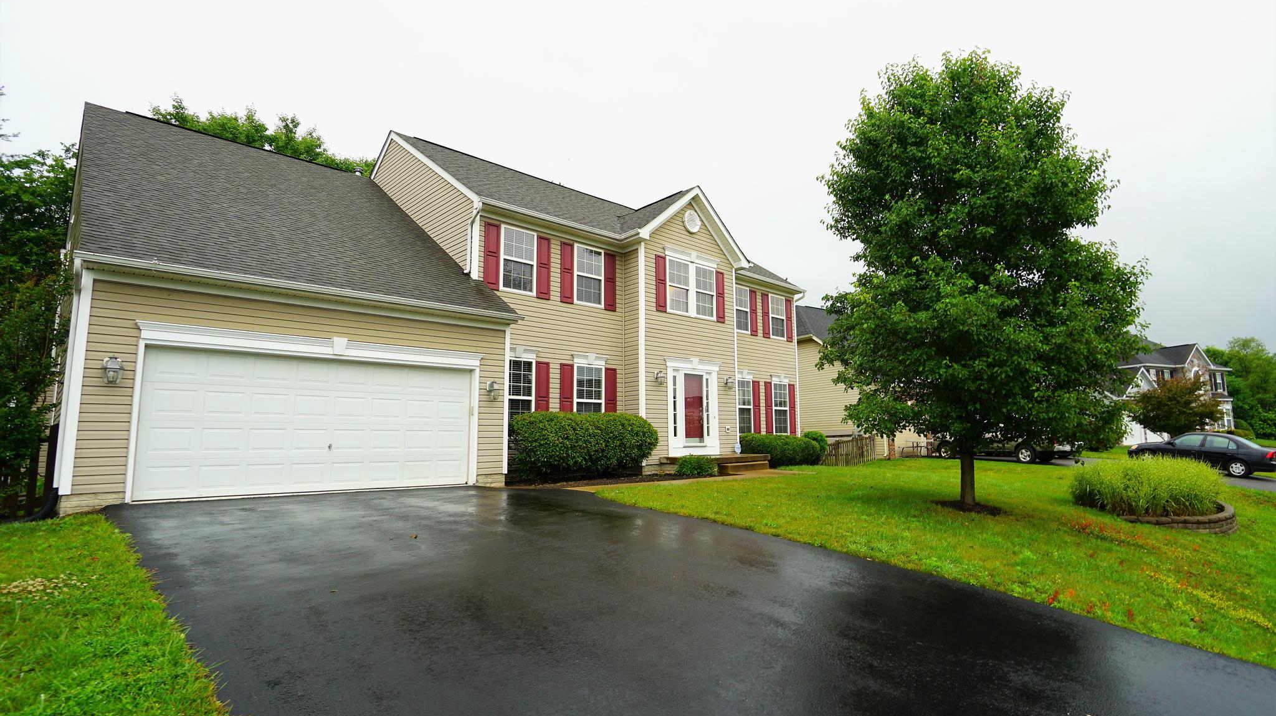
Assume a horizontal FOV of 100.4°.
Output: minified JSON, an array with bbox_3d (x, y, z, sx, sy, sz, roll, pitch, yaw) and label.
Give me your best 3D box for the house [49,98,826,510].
[{"bbox_3d":[-3.768,-1.390,16.635,18.200,9.500,10.600,6,-10,-40],"label":"house"}]

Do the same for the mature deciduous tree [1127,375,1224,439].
[{"bbox_3d":[34.722,3.528,34.704,4.800,4.700,4.800,6,-10,-40],"label":"mature deciduous tree"}]

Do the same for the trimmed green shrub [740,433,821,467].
[{"bbox_3d":[4.727,2.931,17.075,3.800,1.020,1.400,6,-10,-40],"label":"trimmed green shrub"}]

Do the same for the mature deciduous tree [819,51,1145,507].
[{"bbox_3d":[6.467,-1.750,10.915,5.700,9.300,5.700,6,-10,-40],"label":"mature deciduous tree"}]

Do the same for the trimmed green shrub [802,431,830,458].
[{"bbox_3d":[6.497,3.283,19.526,1.600,1.150,1.600,6,-10,-40],"label":"trimmed green shrub"}]

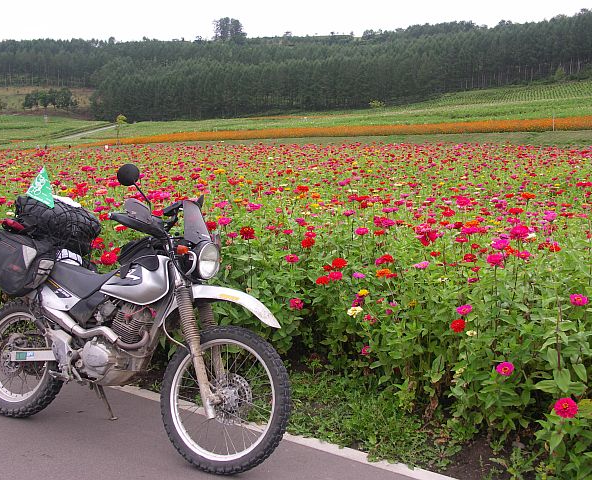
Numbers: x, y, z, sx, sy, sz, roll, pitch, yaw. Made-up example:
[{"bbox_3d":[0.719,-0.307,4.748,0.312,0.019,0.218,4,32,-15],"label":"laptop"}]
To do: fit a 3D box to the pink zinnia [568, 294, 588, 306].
[{"bbox_3d":[1.365,0.290,3.300,0.092,0.045,0.092,4,34,23],"label":"pink zinnia"}]

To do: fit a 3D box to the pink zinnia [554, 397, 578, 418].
[{"bbox_3d":[1.155,0.717,2.920,0.097,0.050,0.092,4,51,22],"label":"pink zinnia"}]

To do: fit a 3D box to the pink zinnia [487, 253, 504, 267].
[{"bbox_3d":[1.094,0.107,3.750,0.094,0.058,0.094,3,14,16],"label":"pink zinnia"}]

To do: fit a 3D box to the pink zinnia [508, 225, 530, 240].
[{"bbox_3d":[1.225,-0.041,3.750,0.102,0.060,0.102,3,14,18],"label":"pink zinnia"}]

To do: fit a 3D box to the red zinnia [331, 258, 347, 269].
[{"bbox_3d":[0.267,0.144,4.200,0.094,0.052,0.094,1,14,4],"label":"red zinnia"}]

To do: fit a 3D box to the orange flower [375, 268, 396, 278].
[{"bbox_3d":[0.549,0.204,4.200,0.097,0.045,0.097,1,14,8],"label":"orange flower"}]

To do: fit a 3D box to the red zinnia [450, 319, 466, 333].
[{"bbox_3d":[0.867,0.456,3.650,0.082,0.055,0.082,2,29,14],"label":"red zinnia"}]

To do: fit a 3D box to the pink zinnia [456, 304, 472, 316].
[{"bbox_3d":[0.911,0.381,3.700,0.088,0.042,0.088,2,29,14],"label":"pink zinnia"}]

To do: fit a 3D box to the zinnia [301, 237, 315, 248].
[{"bbox_3d":[0.072,0.019,4.300,0.088,0.056,0.088,0,13,1],"label":"zinnia"}]

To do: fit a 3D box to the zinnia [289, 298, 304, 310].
[{"bbox_3d":[0.004,0.391,4.150,0.087,0.055,0.087,0,33,0],"label":"zinnia"}]

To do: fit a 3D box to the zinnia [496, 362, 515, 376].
[{"bbox_3d":[0.995,0.615,3.250,0.087,0.045,0.083,3,44,17],"label":"zinnia"}]

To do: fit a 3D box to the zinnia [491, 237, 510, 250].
[{"bbox_3d":[1.121,0.022,3.750,0.100,0.050,0.100,3,19,17],"label":"zinnia"}]

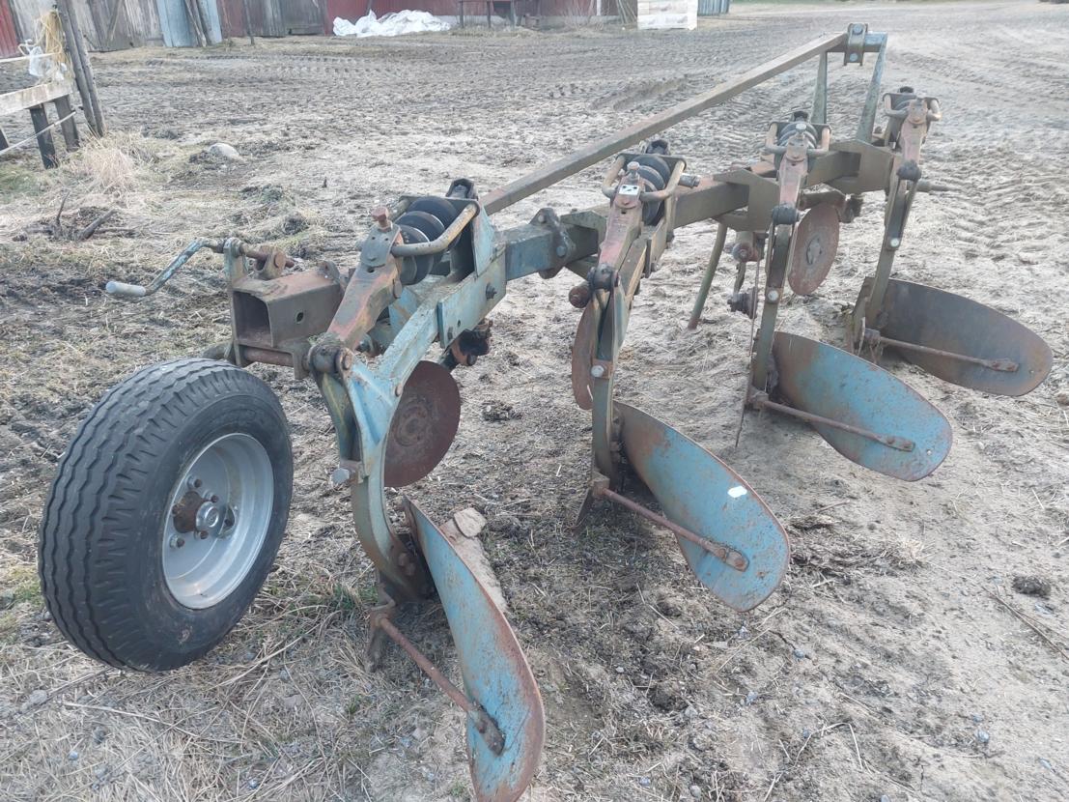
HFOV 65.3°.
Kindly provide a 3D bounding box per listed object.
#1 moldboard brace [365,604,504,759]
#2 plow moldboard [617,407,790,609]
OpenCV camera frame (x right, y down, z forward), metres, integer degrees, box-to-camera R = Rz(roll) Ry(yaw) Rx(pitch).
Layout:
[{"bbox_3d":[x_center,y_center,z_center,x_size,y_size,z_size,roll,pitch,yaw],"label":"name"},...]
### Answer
[{"bbox_3d":[-0.228,0.596,1.838,0.045,0.055,0.614,-17,22,-29],"label":"moldboard brace"},{"bbox_3d":[0.421,0.270,2.416,0.165,0.380,0.940,-10,29,-17],"label":"plow moldboard"}]

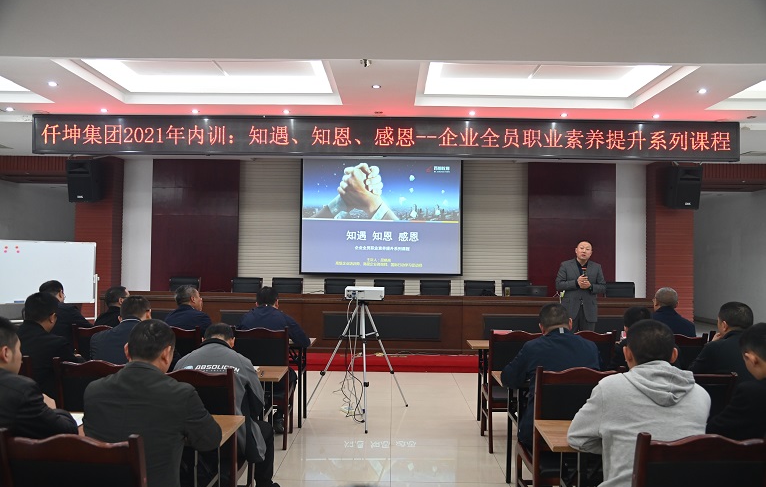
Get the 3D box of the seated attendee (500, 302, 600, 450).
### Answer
[{"bbox_3d":[1.009,0.978,3.453,0.580,1.260,0.740,1,-2,-2],"label":"seated attendee"}]

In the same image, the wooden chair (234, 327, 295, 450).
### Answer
[{"bbox_3d":[-0.965,1.155,4.957,0.460,0.970,0.520,1,-2,1],"label":"wooden chair"}]

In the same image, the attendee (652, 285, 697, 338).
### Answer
[{"bbox_3d":[2.284,1.016,4.884,0.520,1.290,0.740,1,-2,-2],"label":"attendee"}]

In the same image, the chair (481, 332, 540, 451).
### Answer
[{"bbox_3d":[1.041,1.164,4.810,0.450,0.965,0.530,1,-2,1],"label":"chair"}]

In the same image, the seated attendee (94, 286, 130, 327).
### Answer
[{"bbox_3d":[-2.291,1.008,5.153,0.520,1.250,0.720,0,-2,11],"label":"seated attendee"}]

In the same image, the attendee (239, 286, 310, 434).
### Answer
[{"bbox_3d":[-0.942,1.000,5.139,0.600,1.270,0.720,1,-2,3],"label":"attendee"}]

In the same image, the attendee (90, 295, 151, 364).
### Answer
[{"bbox_3d":[-1.487,0.955,3.658,0.540,1.260,0.720,0,-2,4],"label":"attendee"}]

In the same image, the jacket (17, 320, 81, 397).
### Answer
[{"bbox_3d":[-2.077,0.787,3.593,0.520,0.660,0.580,0,-2,4],"label":"jacket"}]

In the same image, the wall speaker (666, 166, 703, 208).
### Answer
[{"bbox_3d":[5.150,-0.952,10.238,0.430,0.710,0.390,1,8,-9],"label":"wall speaker"}]

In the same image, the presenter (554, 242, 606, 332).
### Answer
[{"bbox_3d":[2.320,0.855,6.990,0.610,1.780,0.380,0,-2,16],"label":"presenter"}]

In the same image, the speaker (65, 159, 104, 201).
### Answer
[{"bbox_3d":[-5.190,-1.093,10.418,0.430,0.710,0.390,0,8,5],"label":"speaker"}]

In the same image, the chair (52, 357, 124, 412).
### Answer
[{"bbox_3d":[-1.481,1.090,3.266,0.460,0.970,0.520,1,-2,1],"label":"chair"}]

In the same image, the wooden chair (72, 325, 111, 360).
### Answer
[{"bbox_3d":[-2.235,1.141,4.937,0.460,0.970,0.520,1,-2,1],"label":"wooden chair"}]

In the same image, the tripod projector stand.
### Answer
[{"bbox_3d":[-0.272,1.104,5.739,1.060,1.140,1.000,1,-2,1],"label":"tripod projector stand"}]

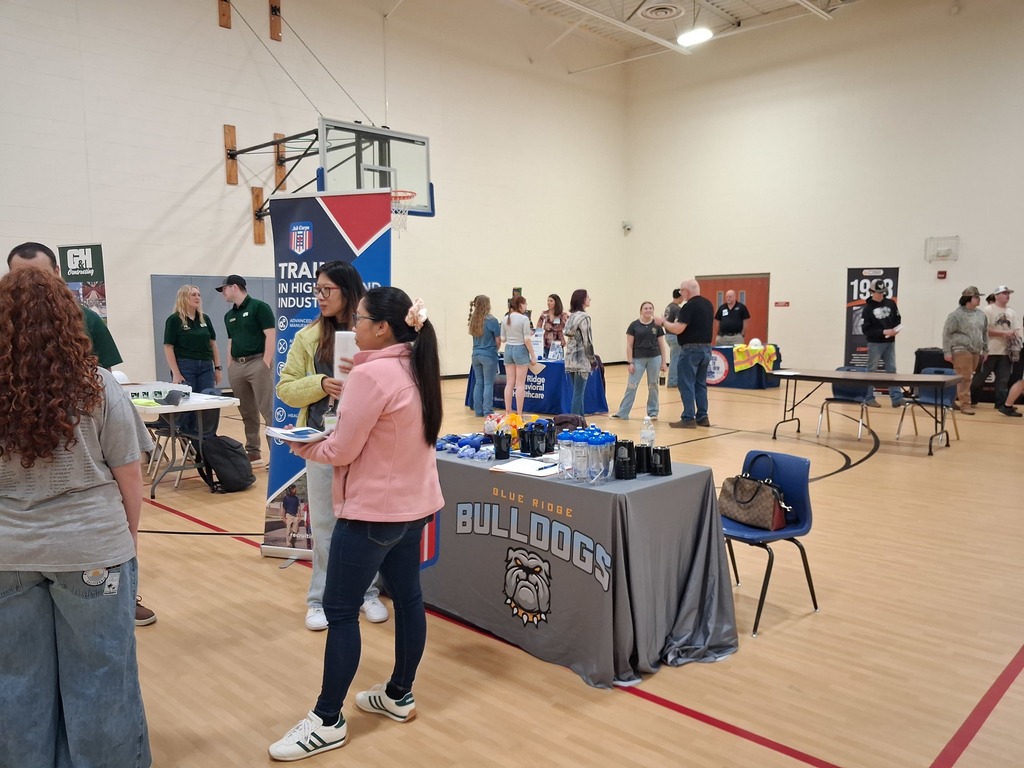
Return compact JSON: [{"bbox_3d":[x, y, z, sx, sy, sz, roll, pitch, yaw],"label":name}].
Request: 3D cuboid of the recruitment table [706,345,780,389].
[{"bbox_3d":[4.098,-0.335,15.511,1.860,0.745,0.780,4,7,38],"label":"recruitment table"}]

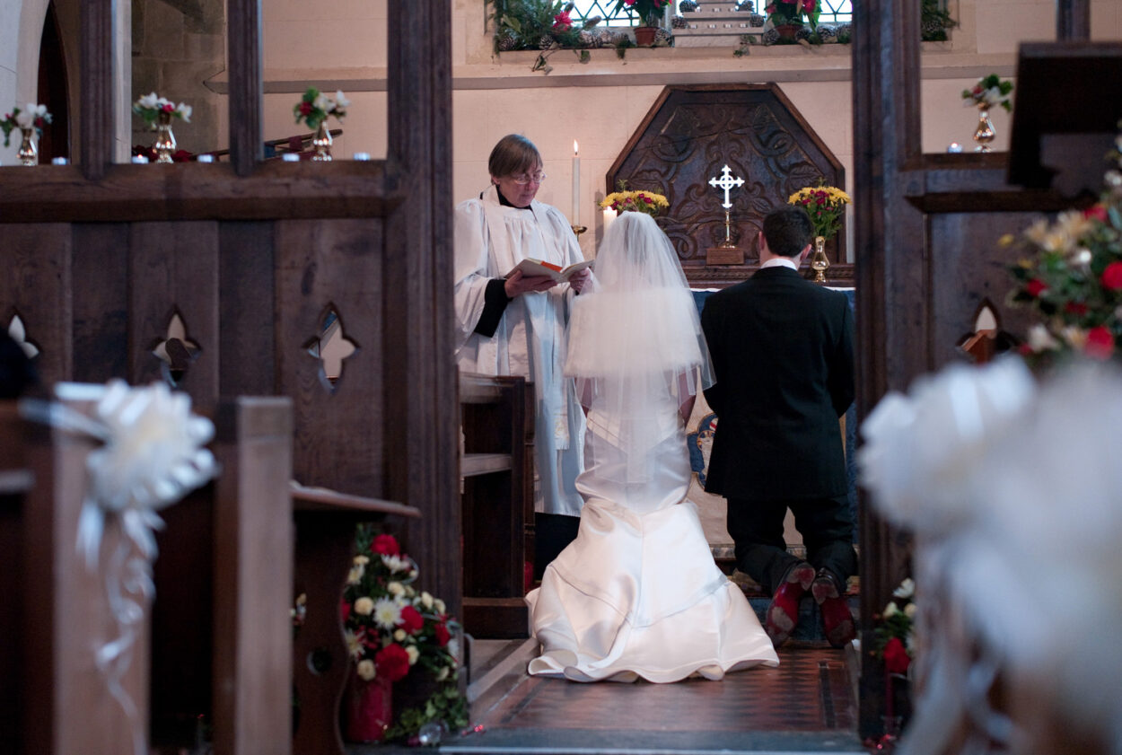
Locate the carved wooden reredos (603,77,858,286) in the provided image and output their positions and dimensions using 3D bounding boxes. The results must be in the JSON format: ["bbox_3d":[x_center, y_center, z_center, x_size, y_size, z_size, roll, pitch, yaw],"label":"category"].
[{"bbox_3d":[0.680,-0.790,8.620,0.975,0.840,0.090,0,-1,6],"label":"carved wooden reredos"}]

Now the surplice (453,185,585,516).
[{"bbox_3d":[-0.165,-0.100,7.480,0.500,1.160,0.400,0,-2,-25],"label":"surplice"}]

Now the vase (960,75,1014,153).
[{"bbox_3d":[1.048,-0.649,5.150,0.122,0.188,0.118,0,-1,6],"label":"vase"}]

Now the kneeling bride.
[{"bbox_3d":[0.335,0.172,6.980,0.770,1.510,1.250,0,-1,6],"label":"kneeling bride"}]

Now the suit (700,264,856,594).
[{"bbox_3d":[0.778,0.178,7.460,0.550,1.160,0.530,0,-1,6],"label":"suit"}]

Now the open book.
[{"bbox_3d":[-0.037,-0.372,7.280,0.270,0.065,0.200,0,-18,-22],"label":"open book"}]

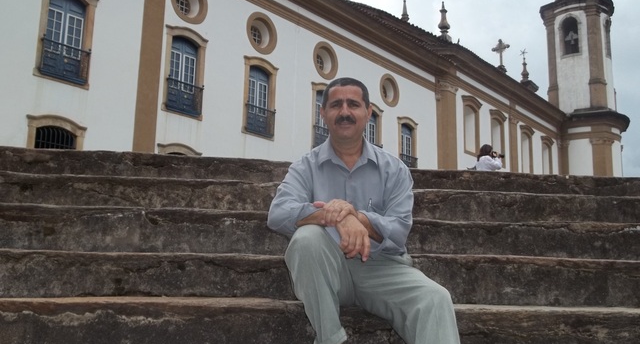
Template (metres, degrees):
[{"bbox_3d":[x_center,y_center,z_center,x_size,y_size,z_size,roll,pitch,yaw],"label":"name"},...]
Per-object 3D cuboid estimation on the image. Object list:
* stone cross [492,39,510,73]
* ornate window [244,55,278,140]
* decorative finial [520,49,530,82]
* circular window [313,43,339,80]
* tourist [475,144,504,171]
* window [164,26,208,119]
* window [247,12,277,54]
[{"bbox_3d":[16.817,-10.836,56.750,1.500,3.200,0.450,-9,-15,41],"label":"stone cross"},{"bbox_3d":[-2.131,-2.627,21.475,0.360,2.858,1.621,-9,-15,41],"label":"ornate window"},{"bbox_3d":[17.128,-8.909,51.061,0.720,2.978,0.720,-9,-15,41],"label":"decorative finial"},{"bbox_3d":[0.174,-4.550,25.295,0.350,1.560,1.560,-9,-15,41],"label":"circular window"},{"bbox_3d":[2.835,0.340,10.119,0.500,1.640,0.500,5,-12,-19],"label":"tourist"},{"bbox_3d":[-4.240,-3.131,19.125,0.360,2.858,1.621,-9,-15,41],"label":"window"},{"bbox_3d":[-2.199,-5.123,22.672,0.350,1.560,1.560,-9,-15,41],"label":"window"}]

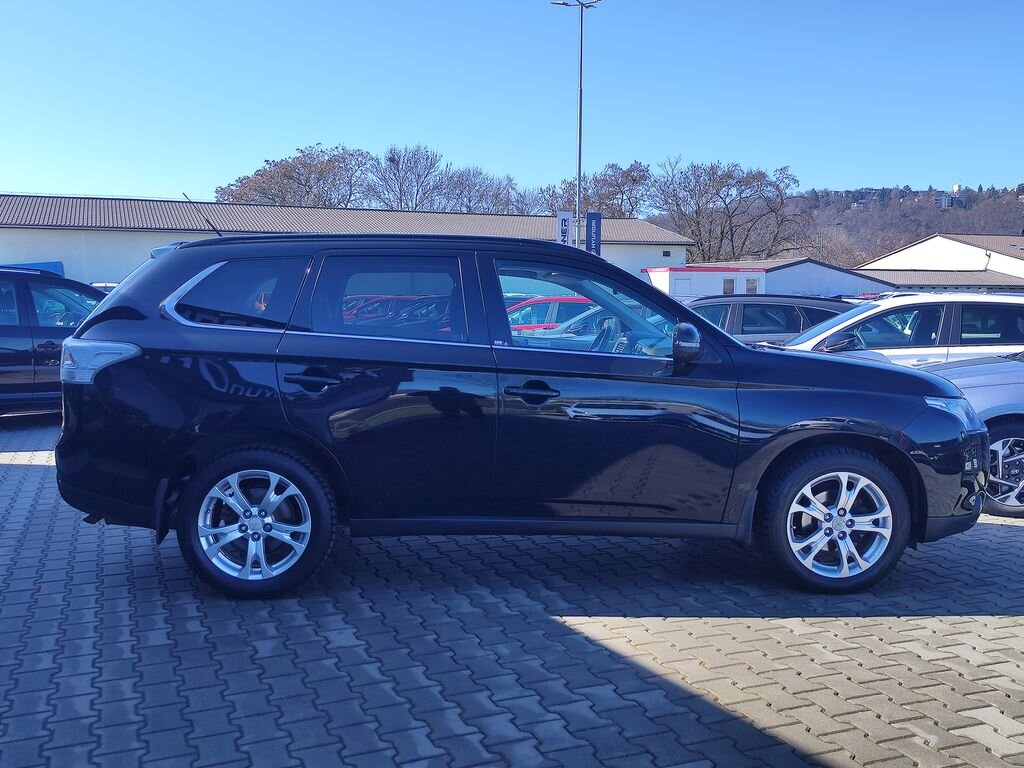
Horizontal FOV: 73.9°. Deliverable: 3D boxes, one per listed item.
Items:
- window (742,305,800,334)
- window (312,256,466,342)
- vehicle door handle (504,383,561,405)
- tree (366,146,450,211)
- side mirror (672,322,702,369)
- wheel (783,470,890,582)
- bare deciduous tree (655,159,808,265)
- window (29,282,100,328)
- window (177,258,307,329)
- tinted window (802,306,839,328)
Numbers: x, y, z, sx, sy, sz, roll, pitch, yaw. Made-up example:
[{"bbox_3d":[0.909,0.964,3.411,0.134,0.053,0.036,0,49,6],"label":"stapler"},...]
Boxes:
[{"bbox_3d":[3.280,-0.815,8.600,0.740,0.380,0.060,0,-6,-3],"label":"window"},{"bbox_3d":[-0.546,-0.383,3.081,0.710,0.400,0.060,0,-8,-1],"label":"window"},{"bbox_3d":[0.090,0.042,2.991,0.240,0.085,0.055,1,6,-3],"label":"vehicle door handle"},{"bbox_3d":[-6.845,-10.284,45.000,6.000,11.300,6.000,0,7,0],"label":"tree"},{"bbox_3d":[0.755,-0.168,2.936,0.135,0.185,0.220,1,6,-3],"label":"side mirror"},{"bbox_3d":[1.509,0.641,3.223,0.490,0.490,0.200,0,6,-1],"label":"wheel"},{"bbox_3d":[18.250,-11.943,57.768,12.700,13.650,11.500,0,6,0],"label":"bare deciduous tree"},{"bbox_3d":[-3.950,-0.706,6.200,0.860,0.420,0.060,-1,-5,-14],"label":"window"},{"bbox_3d":[-1.191,-0.402,3.008,0.560,0.325,0.070,1,-8,2],"label":"window"},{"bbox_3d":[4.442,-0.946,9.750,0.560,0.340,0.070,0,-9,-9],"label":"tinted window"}]

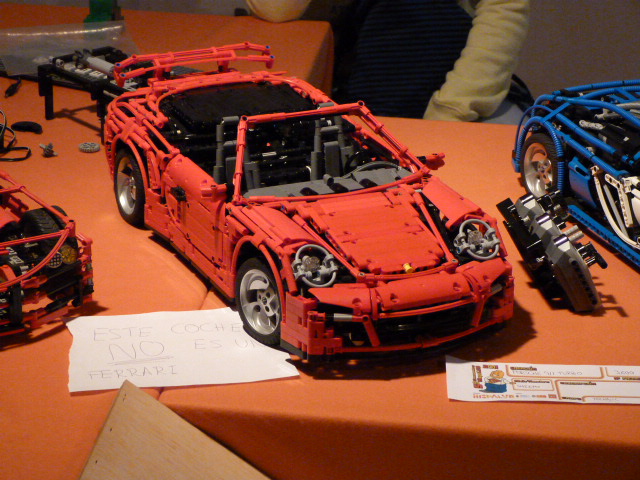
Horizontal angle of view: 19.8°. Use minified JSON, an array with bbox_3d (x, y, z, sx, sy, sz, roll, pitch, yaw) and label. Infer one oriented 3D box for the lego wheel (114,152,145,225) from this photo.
[{"bbox_3d":[-0.185,-0.056,1.913,0.038,0.082,0.082,-9,23,-25],"label":"lego wheel"}]

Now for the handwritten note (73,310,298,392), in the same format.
[{"bbox_3d":[-0.129,0.093,1.630,0.198,0.006,0.151,-3,22,-11],"label":"handwritten note"}]

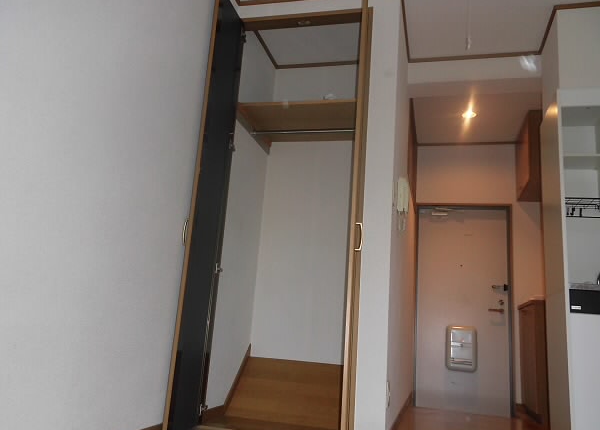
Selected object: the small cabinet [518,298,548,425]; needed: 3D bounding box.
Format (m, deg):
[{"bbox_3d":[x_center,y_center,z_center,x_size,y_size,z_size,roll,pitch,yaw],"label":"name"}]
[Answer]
[{"bbox_3d":[2.012,1.163,3.884,0.350,0.880,0.630,1,-13,16],"label":"small cabinet"}]

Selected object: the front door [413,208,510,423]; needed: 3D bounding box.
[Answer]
[{"bbox_3d":[1.490,0.852,4.460,0.800,1.880,0.050,1,-13,16],"label":"front door"}]

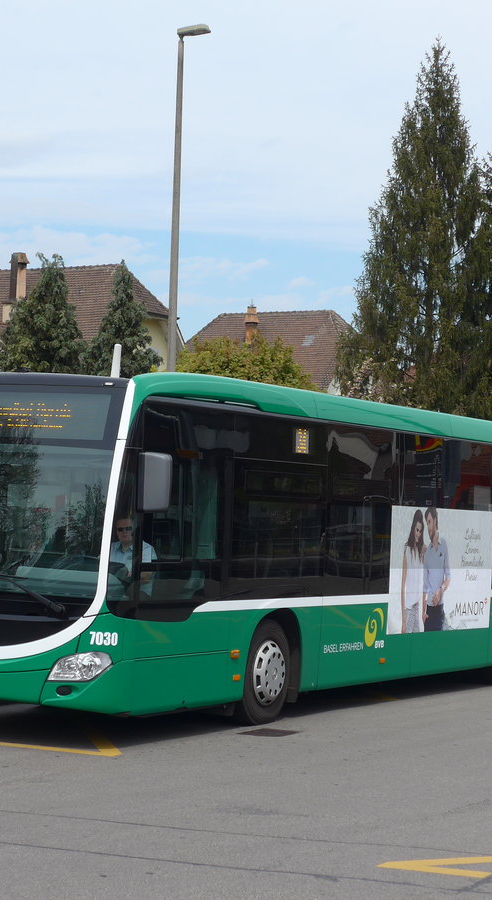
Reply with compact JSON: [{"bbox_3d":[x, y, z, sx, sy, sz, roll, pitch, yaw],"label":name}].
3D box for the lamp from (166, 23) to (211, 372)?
[{"bbox_3d":[-0.993,-2.086,31.518,0.680,10.026,0.250,1,-2,33],"label":"lamp"}]

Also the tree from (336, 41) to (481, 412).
[{"bbox_3d":[6.756,-5.751,74.702,6.255,20.731,6.255,1,-2,33],"label":"tree"}]

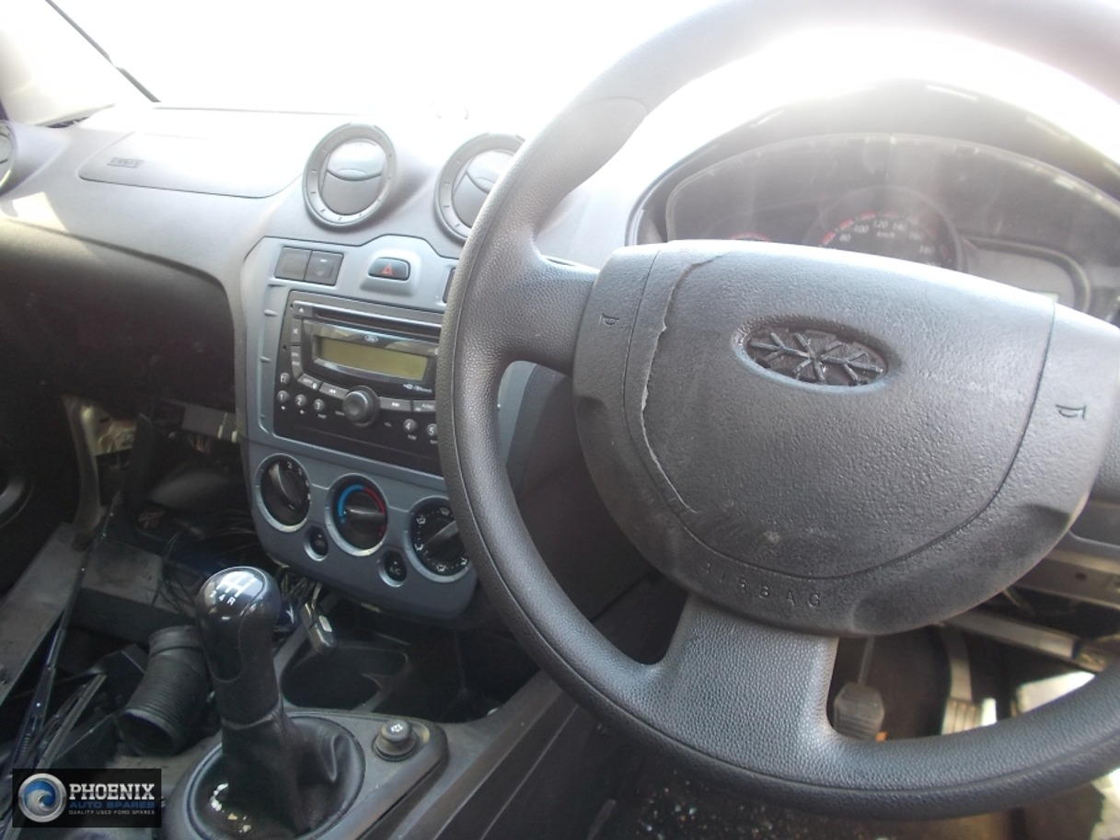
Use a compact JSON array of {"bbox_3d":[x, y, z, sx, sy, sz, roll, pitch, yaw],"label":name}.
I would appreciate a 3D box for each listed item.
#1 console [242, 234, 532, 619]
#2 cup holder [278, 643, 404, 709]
[{"bbox_3d":[-0.133,-0.004,0.651,0.255,0.272,0.075,12,12,25],"label":"console"},{"bbox_3d":[-0.180,0.225,0.708,0.083,0.055,0.080,12,26,25],"label":"cup holder"}]

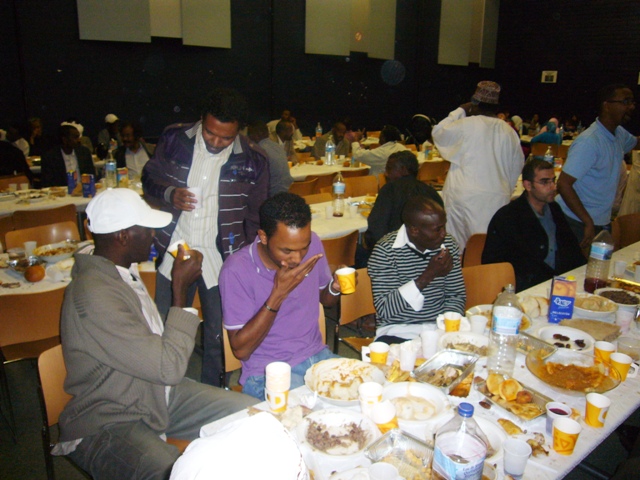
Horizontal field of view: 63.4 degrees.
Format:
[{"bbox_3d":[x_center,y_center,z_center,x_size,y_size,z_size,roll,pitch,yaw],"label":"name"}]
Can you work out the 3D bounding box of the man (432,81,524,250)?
[{"bbox_3d":[1.246,-0.425,4.218,0.680,1.650,0.420,0,18,0],"label":"man"}]

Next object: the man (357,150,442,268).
[{"bbox_3d":[0.444,-0.017,3.661,0.550,1.230,0.780,-14,22,-43],"label":"man"}]

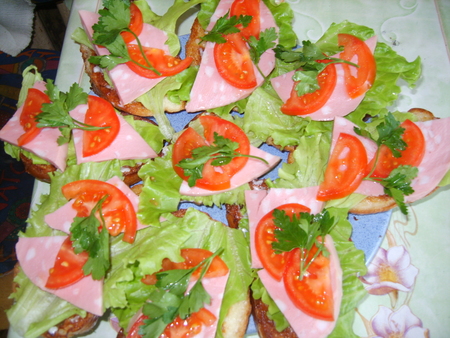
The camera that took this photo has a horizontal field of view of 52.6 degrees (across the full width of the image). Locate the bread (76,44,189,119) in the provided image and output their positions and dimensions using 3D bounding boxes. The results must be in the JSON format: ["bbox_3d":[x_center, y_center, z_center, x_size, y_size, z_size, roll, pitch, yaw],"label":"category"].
[{"bbox_3d":[-0.085,-0.098,0.424,0.126,0.022,0.090,33,68,16],"label":"bread"}]

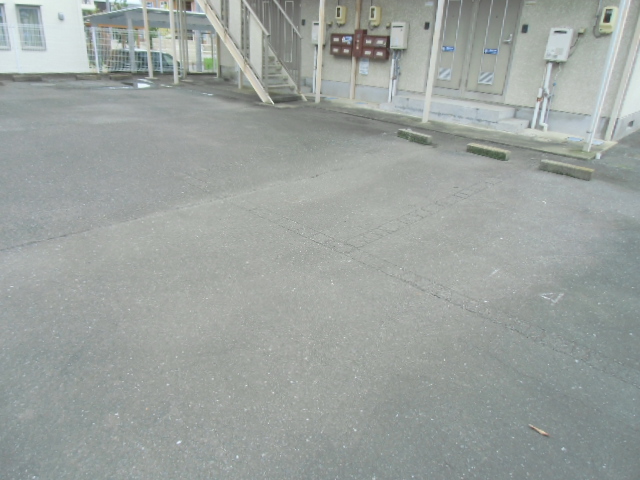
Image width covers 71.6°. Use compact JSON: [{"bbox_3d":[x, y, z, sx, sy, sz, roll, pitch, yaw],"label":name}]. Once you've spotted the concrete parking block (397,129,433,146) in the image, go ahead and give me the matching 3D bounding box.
[{"bbox_3d":[1.517,-1.638,7.079,0.125,0.120,0.590,-16,31,-38],"label":"concrete parking block"}]

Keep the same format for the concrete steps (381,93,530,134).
[{"bbox_3d":[2.607,-2.484,8.553,2.720,0.330,1.120,23,31,37],"label":"concrete steps"}]

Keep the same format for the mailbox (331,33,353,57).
[{"bbox_3d":[0.539,-4.632,10.510,0.570,0.470,0.160,23,31,37],"label":"mailbox"}]

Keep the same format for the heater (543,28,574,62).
[{"bbox_3d":[4.328,-3.509,7.977,0.355,0.520,0.165,22,30,36],"label":"heater"}]

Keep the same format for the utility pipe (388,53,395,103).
[{"bbox_3d":[1.692,-3.799,10.428,0.060,1.060,0.060,22,30,36],"label":"utility pipe"}]

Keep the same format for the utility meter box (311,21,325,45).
[{"bbox_3d":[0.021,-5.293,11.362,0.355,0.520,0.165,22,30,36],"label":"utility meter box"}]

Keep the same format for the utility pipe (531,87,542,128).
[{"bbox_3d":[3.920,-2.384,8.025,0.065,0.730,0.065,23,31,37],"label":"utility pipe"}]

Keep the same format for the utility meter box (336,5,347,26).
[{"bbox_3d":[0.518,-5.490,10.853,0.175,0.370,0.165,22,30,36],"label":"utility meter box"}]

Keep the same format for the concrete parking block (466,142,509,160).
[{"bbox_3d":[2.423,-1.265,6.369,0.125,0.120,0.590,-19,32,-41],"label":"concrete parking block"}]

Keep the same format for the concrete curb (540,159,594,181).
[{"bbox_3d":[2.904,-0.822,5.223,0.570,0.100,0.150,23,31,37],"label":"concrete curb"}]

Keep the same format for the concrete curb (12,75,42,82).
[{"bbox_3d":[-8.014,-4.401,12.147,0.160,0.120,0.620,23,31,37],"label":"concrete curb"}]

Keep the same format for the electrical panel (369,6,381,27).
[{"bbox_3d":[1.278,-5.162,10.261,0.175,0.380,0.165,22,30,36],"label":"electrical panel"}]

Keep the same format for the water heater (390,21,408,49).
[{"bbox_3d":[1.690,-4.365,9.466,0.330,0.510,0.160,23,31,37],"label":"water heater"}]

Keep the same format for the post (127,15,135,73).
[{"bbox_3d":[-7.172,-7.407,16.839,0.160,2.100,0.160,23,31,37],"label":"post"}]

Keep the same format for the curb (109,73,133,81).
[{"bbox_3d":[-5.900,-4.798,13.136,0.130,0.120,0.610,22,30,36],"label":"curb"}]

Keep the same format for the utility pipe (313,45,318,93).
[{"bbox_3d":[-0.105,-4.334,11.294,0.080,1.160,0.080,23,31,37],"label":"utility pipe"}]

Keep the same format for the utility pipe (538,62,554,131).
[{"bbox_3d":[4.021,-2.540,7.864,0.110,1.130,0.090,23,31,37],"label":"utility pipe"}]

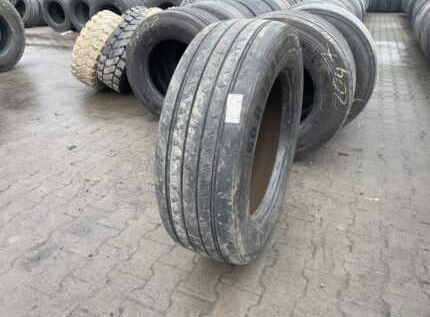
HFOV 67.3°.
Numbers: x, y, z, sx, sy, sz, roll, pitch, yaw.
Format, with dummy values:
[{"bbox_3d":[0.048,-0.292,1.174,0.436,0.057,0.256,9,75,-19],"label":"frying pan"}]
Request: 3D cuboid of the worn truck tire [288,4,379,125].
[{"bbox_3d":[0.671,-0.621,2.399,0.955,0.955,0.297,10,29,21],"label":"worn truck tire"}]

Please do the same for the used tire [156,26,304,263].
[{"bbox_3d":[0.121,-0.060,1.329,0.303,0.942,0.942,11,29,22],"label":"used tire"}]

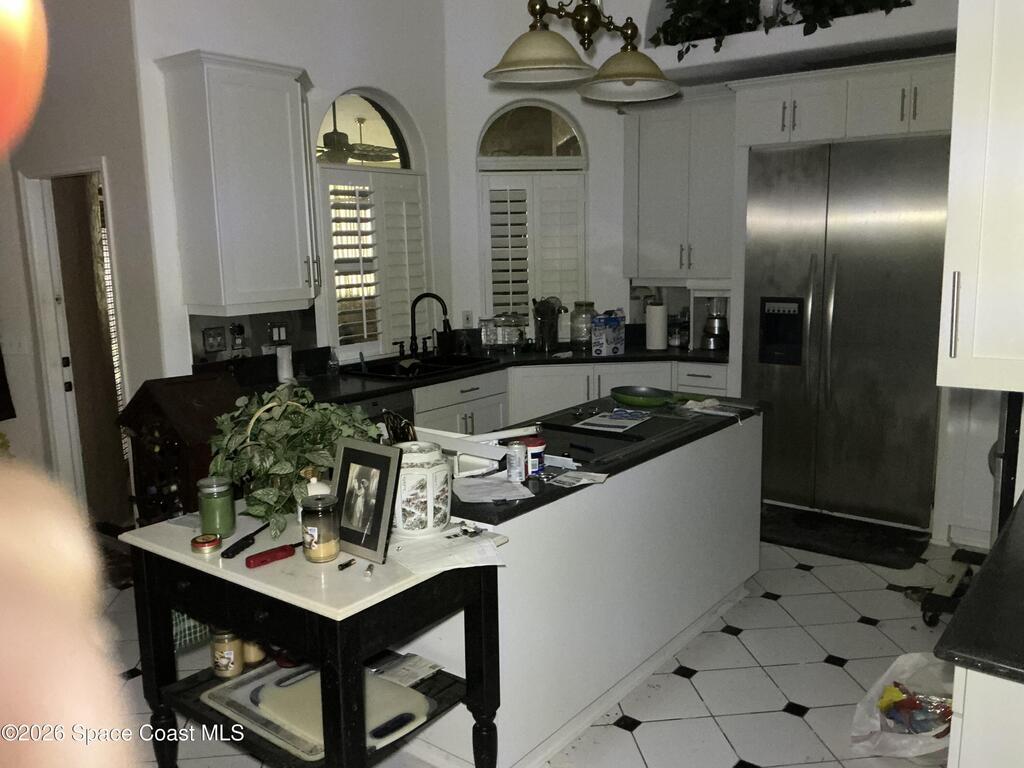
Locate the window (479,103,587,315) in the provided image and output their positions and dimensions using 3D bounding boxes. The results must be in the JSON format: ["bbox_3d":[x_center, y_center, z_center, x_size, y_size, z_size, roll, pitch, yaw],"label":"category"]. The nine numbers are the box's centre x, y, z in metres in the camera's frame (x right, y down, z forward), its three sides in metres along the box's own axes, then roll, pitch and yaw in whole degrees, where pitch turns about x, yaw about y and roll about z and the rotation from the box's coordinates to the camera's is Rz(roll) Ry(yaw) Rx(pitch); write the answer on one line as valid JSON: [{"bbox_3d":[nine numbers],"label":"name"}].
[{"bbox_3d":[0.160,-1.171,6.095,0.792,1.742,0.099,-2,9,-7],"label":"window"}]

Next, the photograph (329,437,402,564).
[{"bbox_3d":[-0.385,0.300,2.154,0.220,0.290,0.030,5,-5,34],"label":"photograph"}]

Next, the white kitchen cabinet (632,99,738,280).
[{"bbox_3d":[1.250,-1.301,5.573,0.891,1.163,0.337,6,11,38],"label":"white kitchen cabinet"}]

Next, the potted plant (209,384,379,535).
[{"bbox_3d":[-0.653,0.196,2.472,0.455,0.393,0.396,-4,9,-15],"label":"potted plant"}]

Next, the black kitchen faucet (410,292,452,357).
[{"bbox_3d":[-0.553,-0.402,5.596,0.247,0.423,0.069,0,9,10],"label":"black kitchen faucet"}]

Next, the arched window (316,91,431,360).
[{"bbox_3d":[-0.836,-0.971,5.172,0.120,1.637,0.921,6,12,39],"label":"arched window"}]

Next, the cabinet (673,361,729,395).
[{"bbox_3d":[1.389,0.252,5.557,0.386,0.867,0.594,6,11,38],"label":"cabinet"}]

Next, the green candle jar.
[{"bbox_3d":[-0.841,0.346,2.336,0.098,0.147,0.098,-1,9,0],"label":"green candle jar"}]

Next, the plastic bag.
[{"bbox_3d":[1.357,1.048,2.788,0.350,0.210,0.360,3,10,27],"label":"plastic bag"}]

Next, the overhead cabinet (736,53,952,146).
[{"bbox_3d":[1.949,-1.528,4.631,1.247,0.366,0.594,6,11,38],"label":"overhead cabinet"}]

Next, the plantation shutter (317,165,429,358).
[{"bbox_3d":[-0.879,-0.790,5.525,0.069,1.233,0.941,6,11,38],"label":"plantation shutter"}]

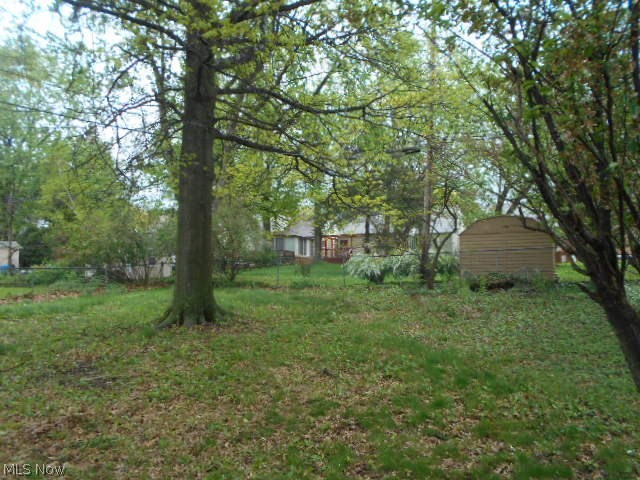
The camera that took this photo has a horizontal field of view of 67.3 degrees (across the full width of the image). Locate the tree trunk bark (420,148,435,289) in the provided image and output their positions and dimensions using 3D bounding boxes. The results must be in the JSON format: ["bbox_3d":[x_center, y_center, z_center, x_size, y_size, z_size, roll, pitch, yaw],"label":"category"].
[{"bbox_3d":[3.802,-0.760,17.000,0.440,4.950,0.420,0,0,0],"label":"tree trunk bark"}]

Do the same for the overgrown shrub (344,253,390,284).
[{"bbox_3d":[2.016,1.209,20.400,1.950,1.350,1.700,0,0,0],"label":"overgrown shrub"}]

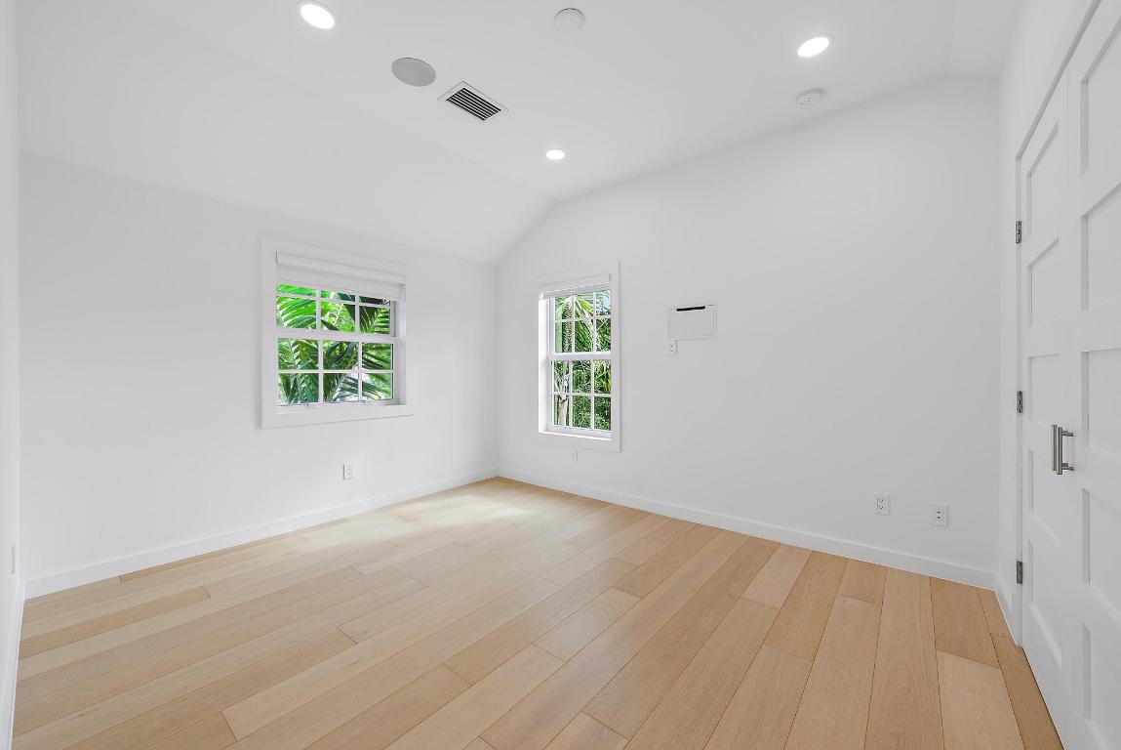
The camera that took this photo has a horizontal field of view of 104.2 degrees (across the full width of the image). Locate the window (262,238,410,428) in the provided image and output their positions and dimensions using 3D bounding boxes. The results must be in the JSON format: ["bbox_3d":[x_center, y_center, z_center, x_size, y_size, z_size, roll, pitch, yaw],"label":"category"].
[{"bbox_3d":[-1.721,-0.295,3.471,0.130,1.308,1.148,0,1,39],"label":"window"}]

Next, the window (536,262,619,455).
[{"bbox_3d":[0.129,-0.150,4.051,1.015,1.621,0.060,0,1,39],"label":"window"}]

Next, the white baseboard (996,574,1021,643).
[{"bbox_3d":[2.086,1.074,2.039,0.016,0.090,0.555,0,1,39],"label":"white baseboard"}]

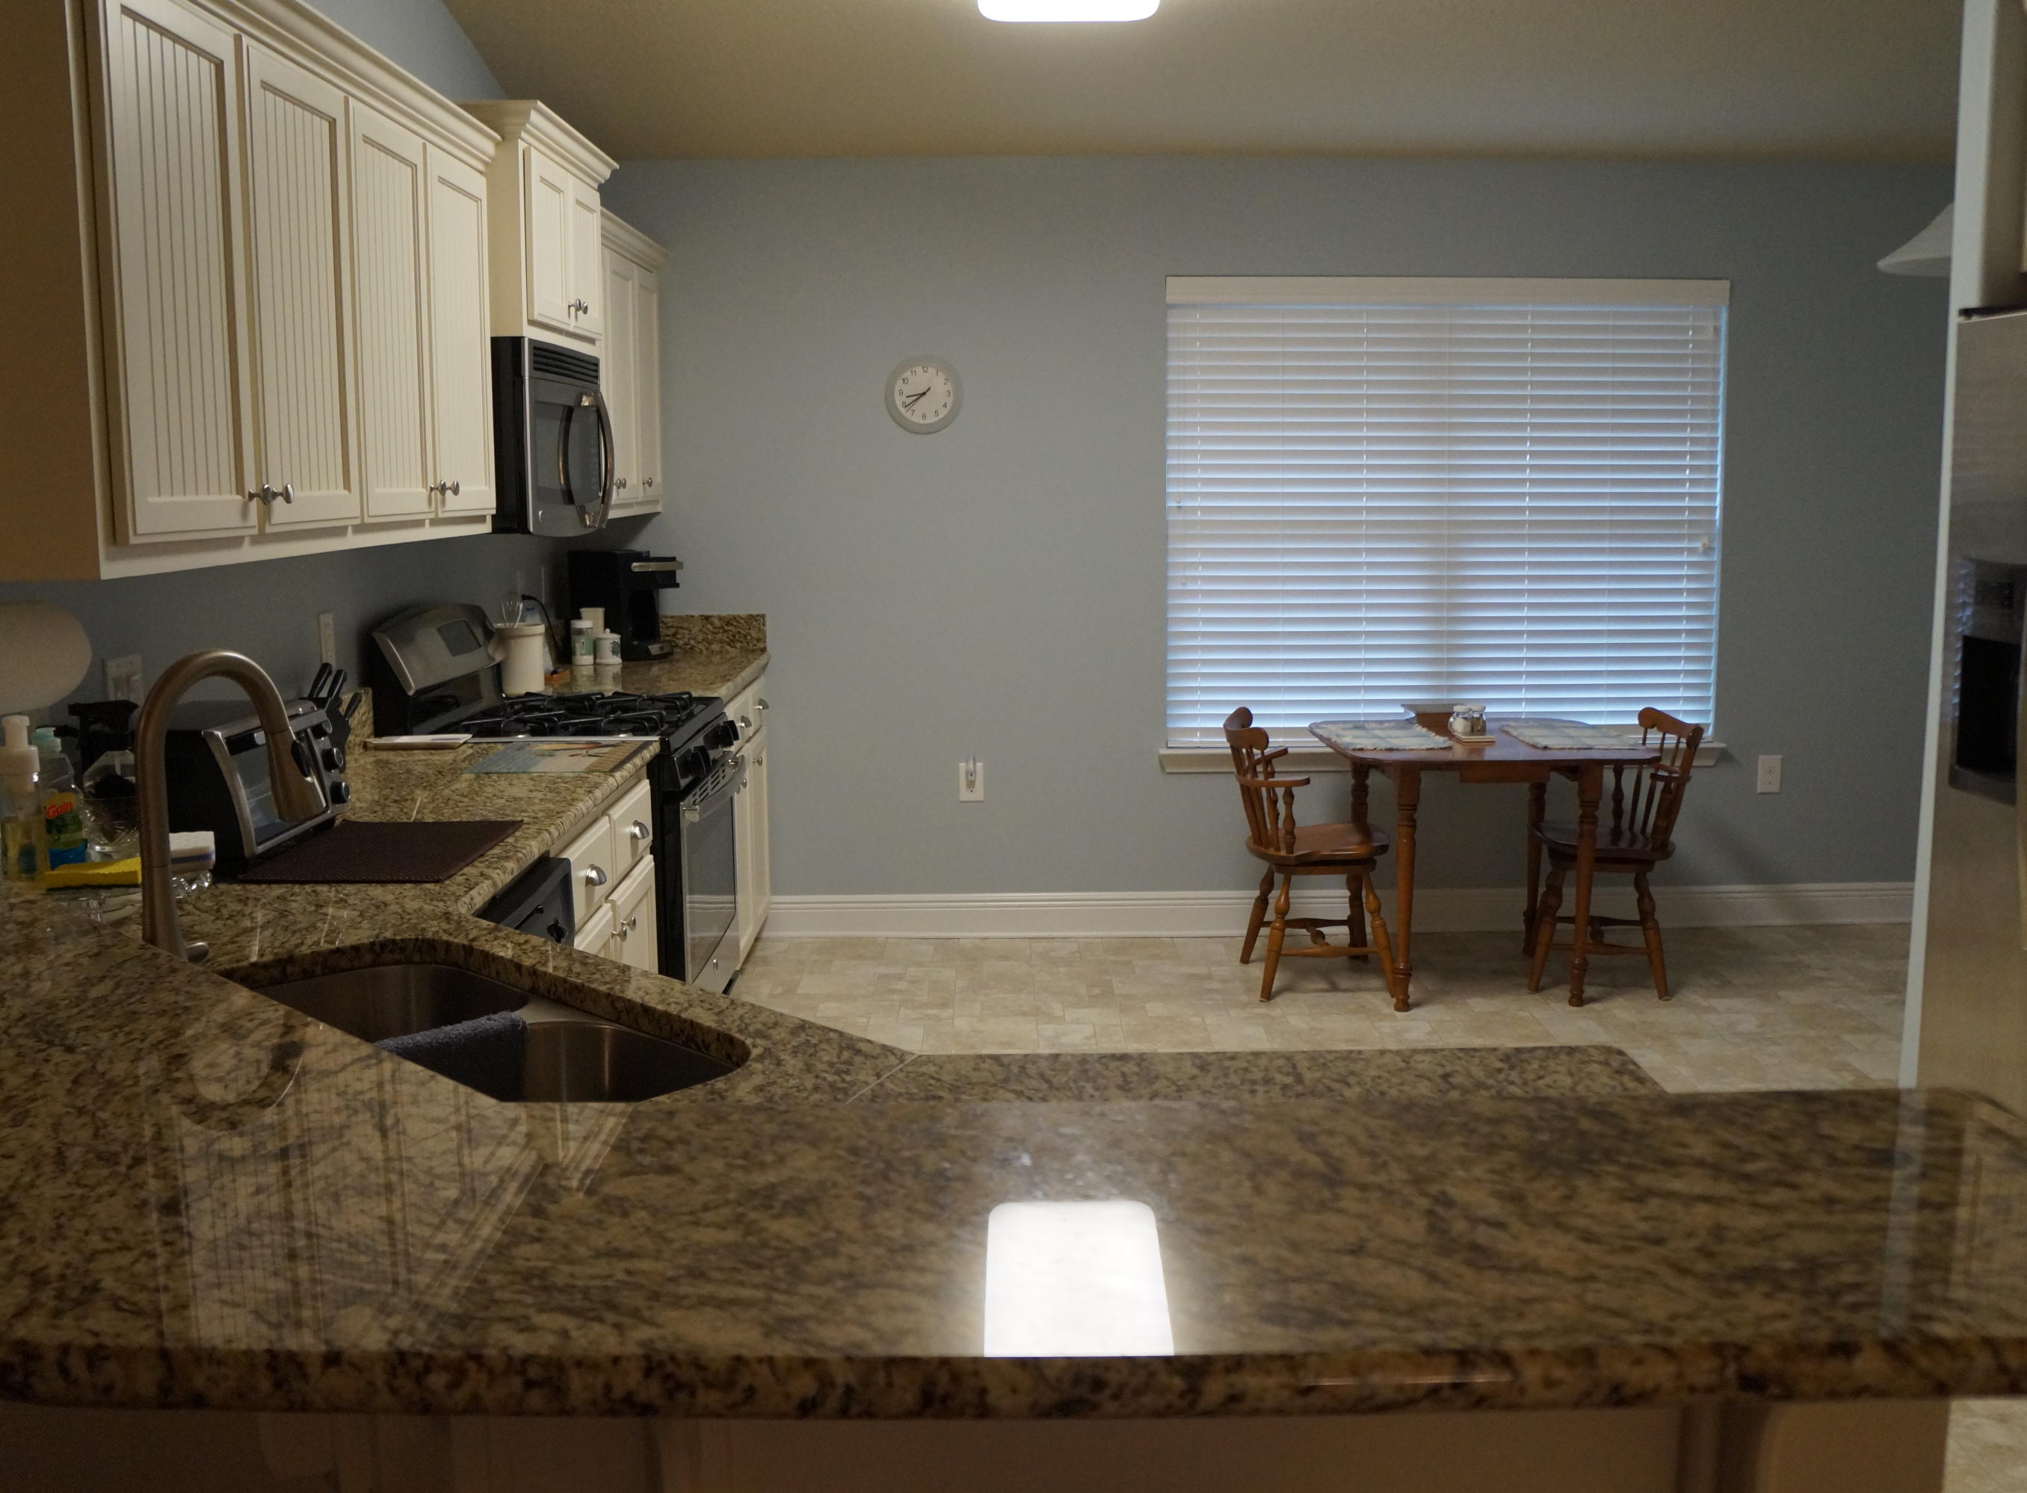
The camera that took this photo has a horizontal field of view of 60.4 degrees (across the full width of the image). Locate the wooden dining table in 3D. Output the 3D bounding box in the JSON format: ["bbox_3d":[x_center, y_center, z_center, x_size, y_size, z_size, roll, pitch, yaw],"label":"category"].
[{"bbox_3d":[1.302,0.329,5.032,0.850,0.735,0.770,0,9,-1],"label":"wooden dining table"}]

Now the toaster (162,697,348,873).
[{"bbox_3d":[-1.134,0.046,2.523,0.240,0.204,0.393,0,9,-1],"label":"toaster"}]

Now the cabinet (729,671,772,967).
[{"bbox_3d":[-1.083,0.271,5.062,0.630,0.870,1.040,0,9,-1],"label":"cabinet"}]

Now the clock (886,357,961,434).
[{"bbox_3d":[-0.275,-1.078,5.354,0.233,0.237,0.041,0,9,-1],"label":"clock"}]

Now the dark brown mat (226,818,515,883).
[{"bbox_3d":[-0.900,0.144,2.513,0.290,0.008,0.432,0,9,-1],"label":"dark brown mat"}]

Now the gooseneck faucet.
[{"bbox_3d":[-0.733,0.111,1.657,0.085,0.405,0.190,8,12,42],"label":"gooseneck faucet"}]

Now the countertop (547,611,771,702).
[{"bbox_3d":[-1.079,-0.243,4.982,0.650,0.170,1.040,0,9,-1],"label":"countertop"}]

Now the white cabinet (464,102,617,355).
[{"bbox_3d":[-1.170,-1.132,3.929,0.420,0.474,0.840,0,9,-1],"label":"white cabinet"}]

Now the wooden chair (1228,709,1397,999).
[{"bbox_3d":[0.855,0.297,5.074,0.490,0.790,0.510,-1,9,-4],"label":"wooden chair"}]

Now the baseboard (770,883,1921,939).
[{"bbox_3d":[1.094,0.534,5.627,3.784,0.144,0.017,0,9,-1],"label":"baseboard"}]

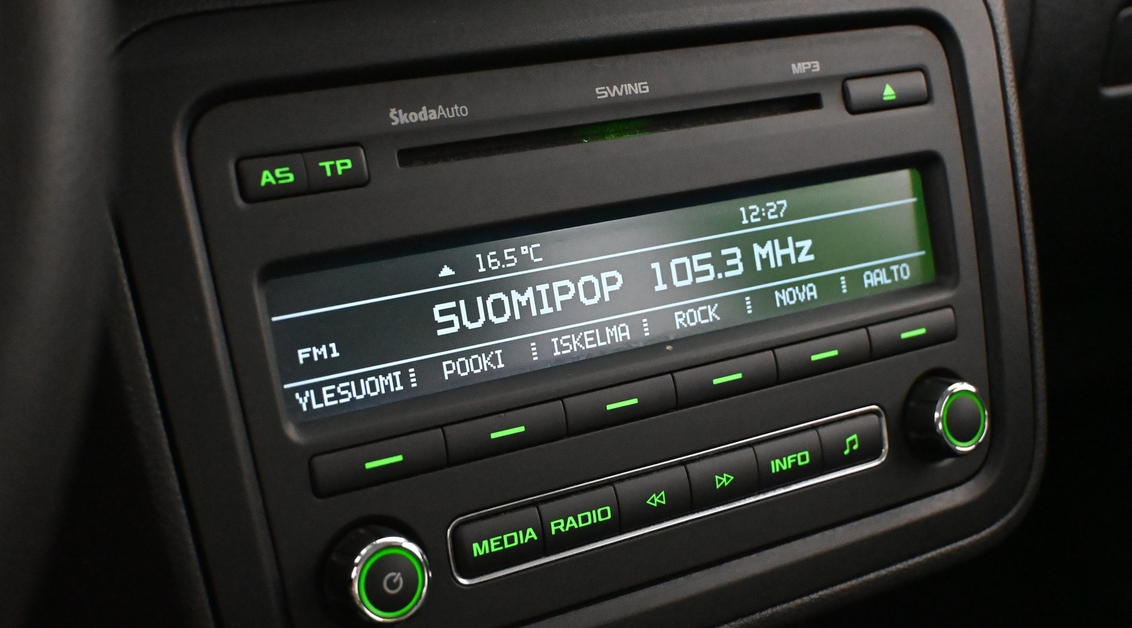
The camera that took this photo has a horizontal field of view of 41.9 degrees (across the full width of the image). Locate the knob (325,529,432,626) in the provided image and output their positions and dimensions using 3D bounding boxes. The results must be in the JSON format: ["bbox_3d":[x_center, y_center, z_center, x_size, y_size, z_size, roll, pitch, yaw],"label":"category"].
[{"bbox_3d":[-0.041,0.059,0.330,0.022,0.022,0.011,-12,4,-28],"label":"knob"}]

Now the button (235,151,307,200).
[{"bbox_3d":[-0.064,-0.030,0.325,0.015,0.009,0.004,-12,4,-28],"label":"button"}]

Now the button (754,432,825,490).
[{"bbox_3d":[0.059,0.039,0.391,0.021,0.012,0.004,-12,4,-28],"label":"button"}]

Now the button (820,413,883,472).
[{"bbox_3d":[0.077,0.035,0.401,0.021,0.012,0.004,-12,4,-28],"label":"button"}]

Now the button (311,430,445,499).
[{"bbox_3d":[-0.042,0.034,0.336,0.033,0.009,0.004,-12,4,-28],"label":"button"}]

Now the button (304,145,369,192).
[{"bbox_3d":[-0.052,-0.033,0.332,0.015,0.009,0.004,-12,4,-28],"label":"button"}]

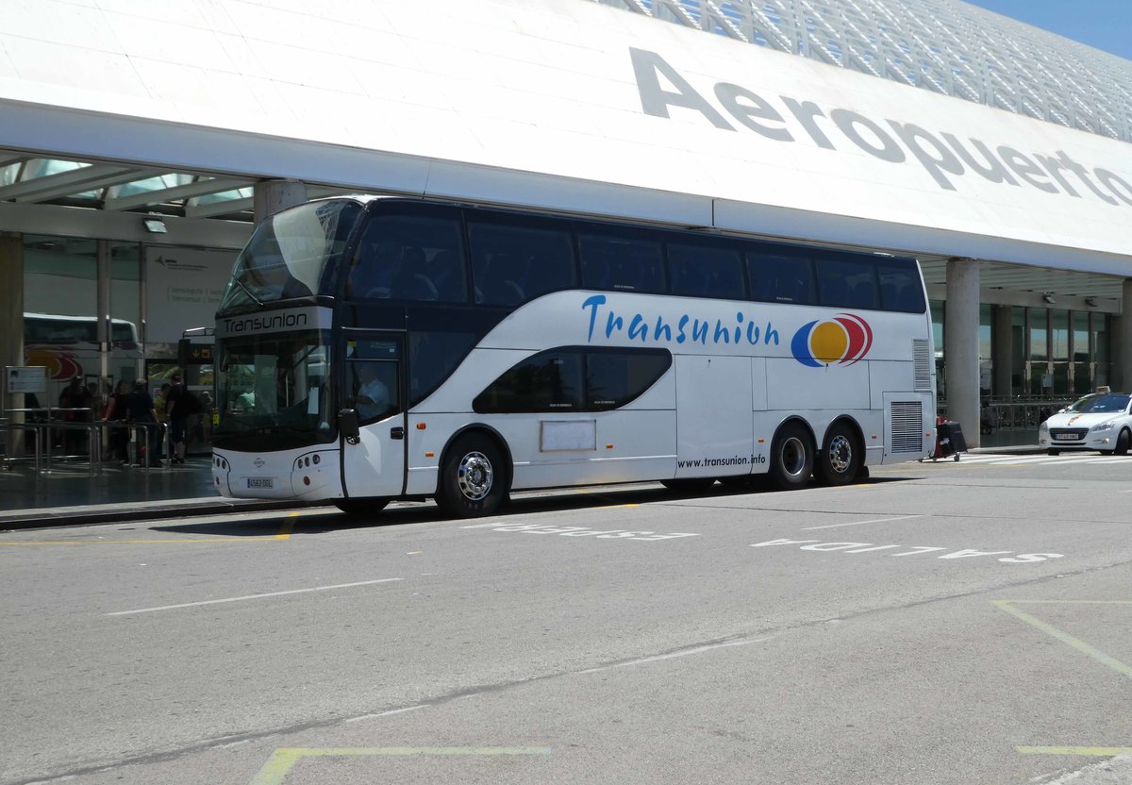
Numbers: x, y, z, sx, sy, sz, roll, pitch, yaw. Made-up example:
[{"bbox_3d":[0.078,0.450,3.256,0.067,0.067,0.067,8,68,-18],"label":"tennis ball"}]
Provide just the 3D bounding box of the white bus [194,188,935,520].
[{"bbox_3d":[0.979,-0.410,21.824,13.166,3.930,2.550,0,-1,-45],"label":"white bus"}]

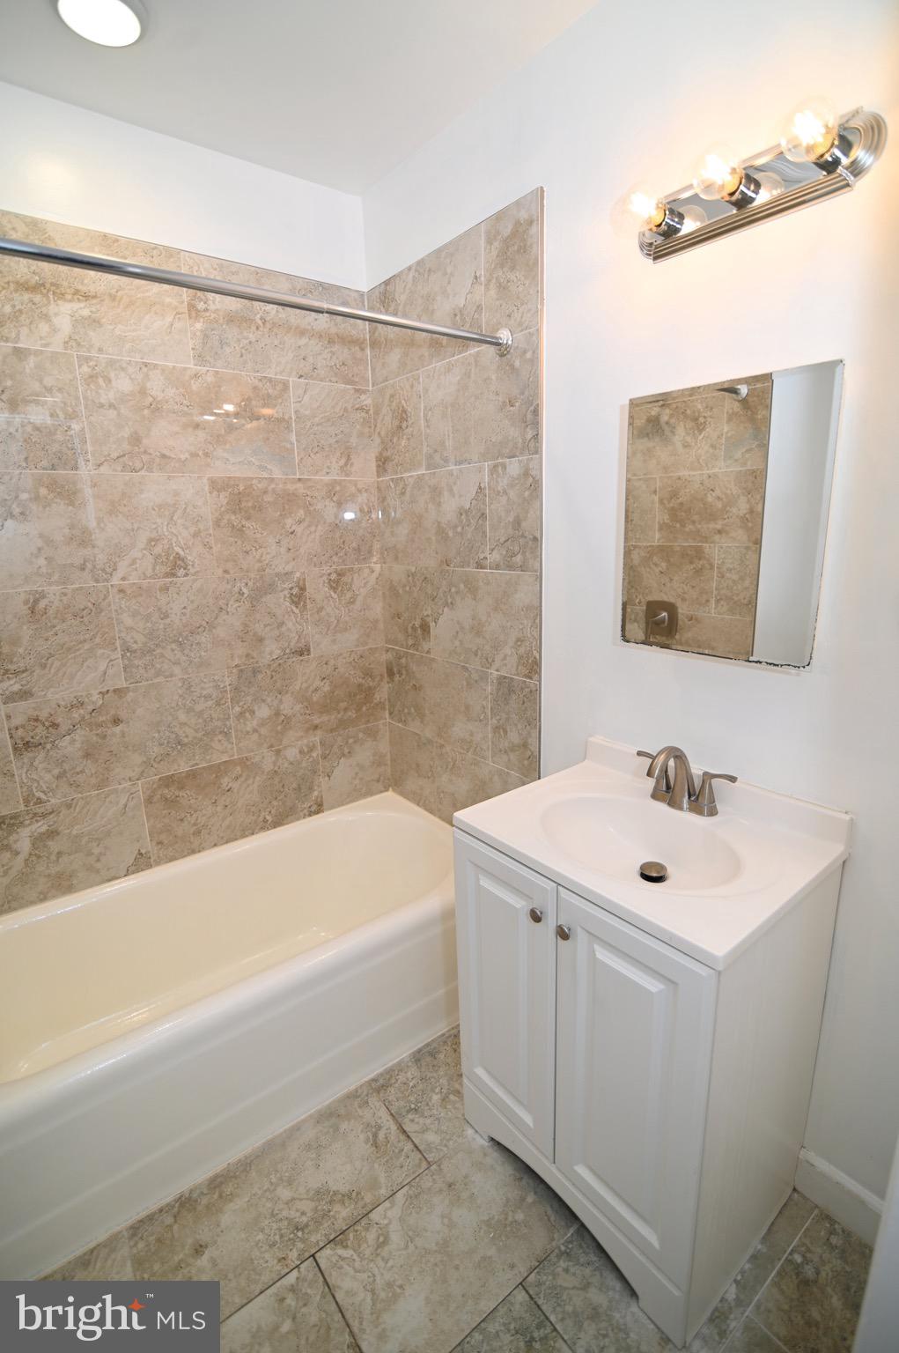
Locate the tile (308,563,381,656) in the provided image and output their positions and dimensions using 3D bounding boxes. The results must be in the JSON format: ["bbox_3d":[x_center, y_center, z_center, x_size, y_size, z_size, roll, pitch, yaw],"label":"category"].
[{"bbox_3d":[-0.378,-0.247,2.229,0.301,0.308,0.010,-12,17,-35],"label":"tile"}]

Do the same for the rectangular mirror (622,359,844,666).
[{"bbox_3d":[0.551,-0.315,1.245,0.018,0.540,0.426,-12,18,-37],"label":"rectangular mirror"}]

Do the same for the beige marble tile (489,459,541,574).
[{"bbox_3d":[0.182,-0.450,1.702,0.010,0.306,0.198,-12,18,-37],"label":"beige marble tile"}]

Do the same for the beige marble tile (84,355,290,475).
[{"bbox_3d":[-0.759,-0.768,1.820,0.603,0.302,0.010,-12,17,-35],"label":"beige marble tile"}]

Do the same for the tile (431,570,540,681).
[{"bbox_3d":[0.094,-0.177,1.894,0.010,0.308,0.506,-12,18,-37],"label":"tile"}]

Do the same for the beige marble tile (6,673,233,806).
[{"bbox_3d":[-0.975,0.181,1.849,0.603,0.306,0.010,-12,17,-37],"label":"beige marble tile"}]

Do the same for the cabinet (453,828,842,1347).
[{"bbox_3d":[0.392,0.718,1.324,0.457,0.798,0.599,-12,17,-37],"label":"cabinet"}]

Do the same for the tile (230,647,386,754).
[{"bbox_3d":[-0.495,0.079,2.215,0.613,0.307,0.010,-12,17,-35],"label":"tile"}]

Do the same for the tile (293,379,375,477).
[{"bbox_3d":[-0.399,-0.842,2.085,0.299,0.300,0.010,-12,17,-37],"label":"tile"}]

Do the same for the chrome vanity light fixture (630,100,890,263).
[{"bbox_3d":[0.481,-0.862,1.054,0.140,0.115,0.448,-12,17,-37],"label":"chrome vanity light fixture"}]

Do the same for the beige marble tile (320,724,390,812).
[{"bbox_3d":[-0.367,0.350,2.376,0.303,0.300,0.010,-12,17,-37],"label":"beige marble tile"}]

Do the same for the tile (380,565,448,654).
[{"bbox_3d":[-0.154,-0.245,2.192,0.010,0.304,0.328,-12,17,-37],"label":"tile"}]

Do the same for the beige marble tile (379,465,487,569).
[{"bbox_3d":[-0.070,-0.520,2.009,0.010,0.306,0.604,-12,18,-37],"label":"beige marble tile"}]

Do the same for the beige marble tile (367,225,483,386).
[{"bbox_3d":[-0.089,-1.111,1.864,0.010,0.299,0.595,-12,18,-37],"label":"beige marble tile"}]

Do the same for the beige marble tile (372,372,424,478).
[{"bbox_3d":[-0.177,-0.841,2.054,0.010,0.300,0.309,-12,17,-37],"label":"beige marble tile"}]

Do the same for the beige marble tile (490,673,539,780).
[{"bbox_3d":[0.199,0.150,1.851,0.010,0.307,0.197,-12,18,-37],"label":"beige marble tile"}]

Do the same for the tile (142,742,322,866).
[{"bbox_3d":[-0.728,0.427,2.102,0.607,0.300,0.010,-12,17,-37],"label":"tile"}]

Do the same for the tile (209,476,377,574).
[{"bbox_3d":[-0.509,-0.521,2.068,0.598,0.302,0.010,-12,17,-37],"label":"tile"}]

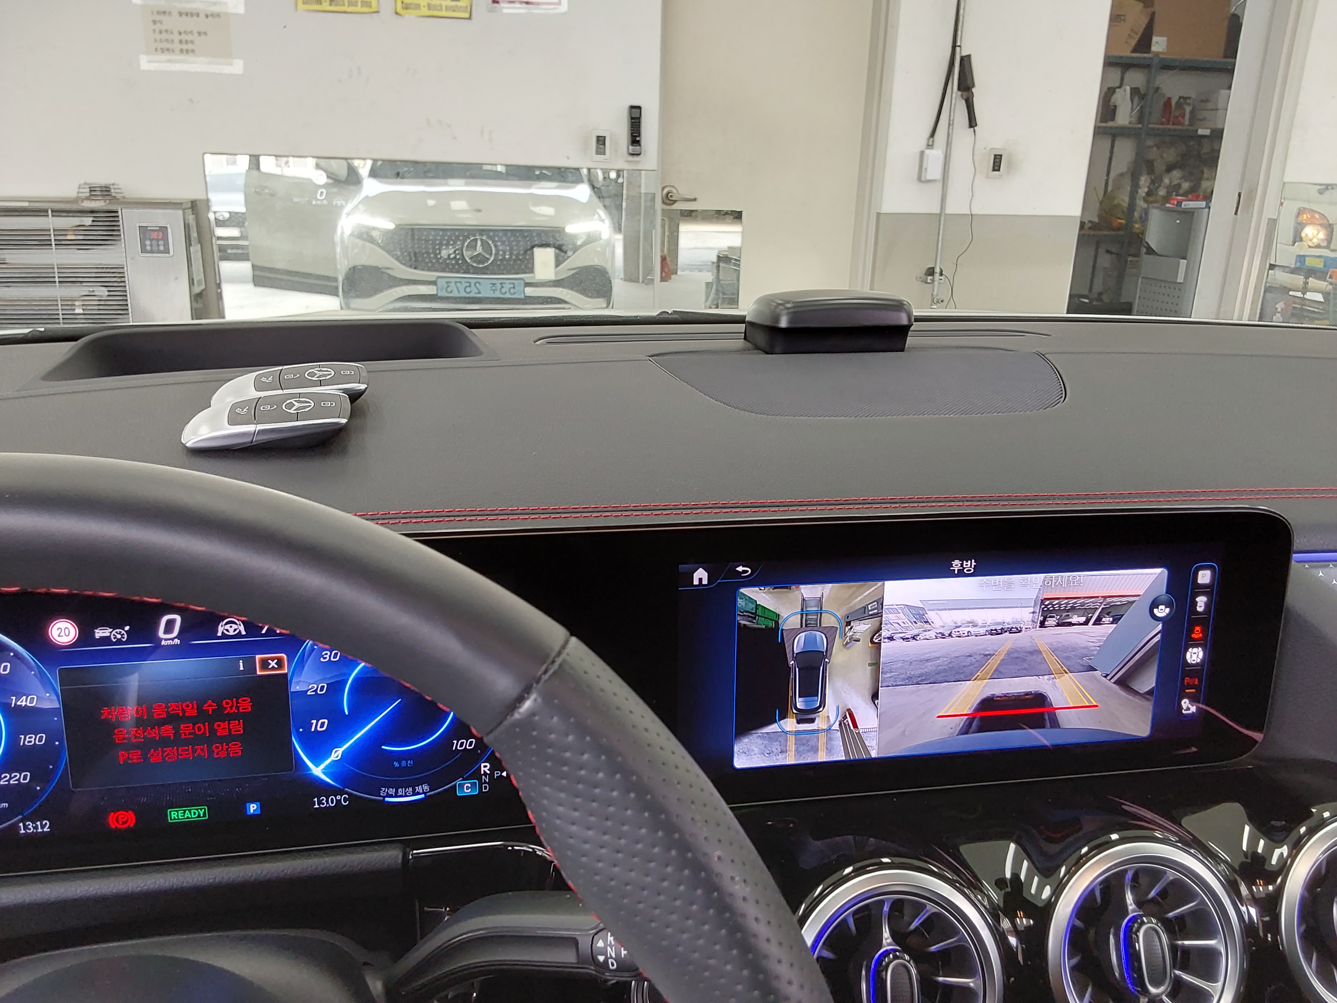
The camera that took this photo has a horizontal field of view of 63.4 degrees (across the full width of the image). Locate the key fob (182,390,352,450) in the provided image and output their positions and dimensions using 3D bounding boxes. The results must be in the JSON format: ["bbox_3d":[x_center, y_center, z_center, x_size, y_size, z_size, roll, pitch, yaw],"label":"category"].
[{"bbox_3d":[-0.189,-0.037,0.510,0.077,0.016,0.038,-5,30,-11],"label":"key fob"}]

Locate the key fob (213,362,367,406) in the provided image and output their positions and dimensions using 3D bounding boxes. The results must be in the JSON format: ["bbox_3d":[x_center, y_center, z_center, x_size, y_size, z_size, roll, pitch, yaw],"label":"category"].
[{"bbox_3d":[-0.189,-0.055,0.542,0.077,0.016,0.038,-6,30,-13],"label":"key fob"}]

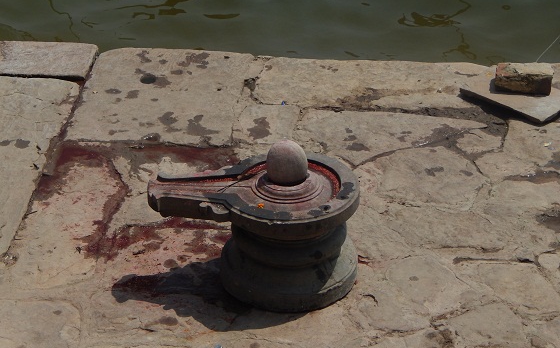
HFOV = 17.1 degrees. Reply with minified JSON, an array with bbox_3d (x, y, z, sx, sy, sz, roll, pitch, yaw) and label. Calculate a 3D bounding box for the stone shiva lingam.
[{"bbox_3d":[-0.089,0.123,6.467,0.728,0.537,0.482,0,32,0],"label":"stone shiva lingam"}]

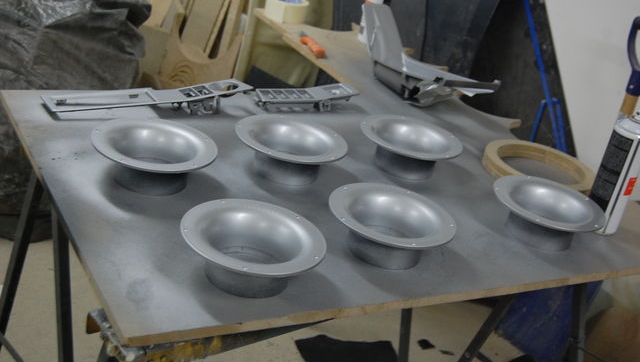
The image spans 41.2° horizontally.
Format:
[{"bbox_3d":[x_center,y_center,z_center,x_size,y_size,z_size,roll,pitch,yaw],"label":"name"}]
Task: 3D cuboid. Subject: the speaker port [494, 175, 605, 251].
[{"bbox_3d":[0.366,0.060,1.395,0.186,0.061,0.186,20,26,15],"label":"speaker port"}]

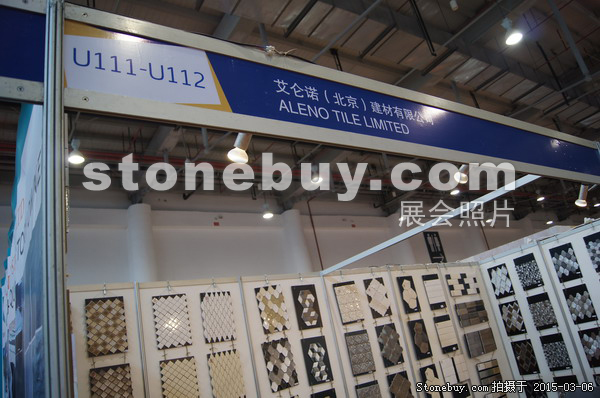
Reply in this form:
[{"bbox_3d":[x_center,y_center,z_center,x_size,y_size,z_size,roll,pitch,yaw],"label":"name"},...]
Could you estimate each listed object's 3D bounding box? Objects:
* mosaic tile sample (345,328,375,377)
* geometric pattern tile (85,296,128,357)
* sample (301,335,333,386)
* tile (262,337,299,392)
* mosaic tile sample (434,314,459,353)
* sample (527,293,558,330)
[{"bbox_3d":[0.648,1.653,4.830,0.308,0.439,0.022,3,-25,-35],"label":"mosaic tile sample"},{"bbox_3d":[-1.543,1.018,3.593,0.292,0.449,0.020,3,-23,-36],"label":"geometric pattern tile"},{"bbox_3d":[0.174,1.617,4.504,0.297,0.440,0.022,3,-25,-35],"label":"sample"},{"bbox_3d":[-0.195,1.578,4.290,0.301,0.435,0.020,-2,-20,-37],"label":"tile"},{"bbox_3d":[1.843,1.706,5.671,0.302,0.438,0.022,3,-25,-35],"label":"mosaic tile sample"},{"bbox_3d":[3.193,1.475,5.914,0.020,0.433,0.296,3,-23,-34],"label":"sample"}]

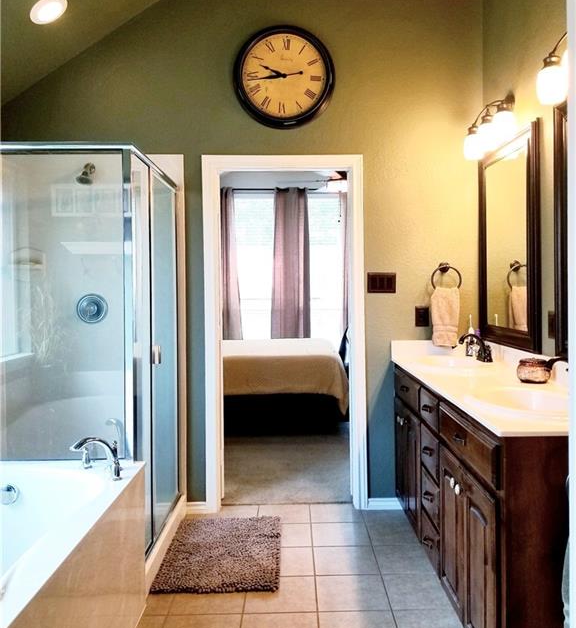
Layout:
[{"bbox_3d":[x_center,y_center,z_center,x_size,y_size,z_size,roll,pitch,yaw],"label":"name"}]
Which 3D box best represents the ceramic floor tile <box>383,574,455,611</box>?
[{"bbox_3d":[0.572,1.211,2.530,0.280,0.010,0.298,-1,2,0],"label":"ceramic floor tile"}]

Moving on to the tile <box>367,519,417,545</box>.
[{"bbox_3d":[0.575,1.187,3.134,0.280,0.010,0.298,-1,2,0],"label":"tile"}]

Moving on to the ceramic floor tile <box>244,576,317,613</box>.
[{"bbox_3d":[-0.025,1.255,2.576,0.303,0.012,0.302,-1,3,0],"label":"ceramic floor tile"}]

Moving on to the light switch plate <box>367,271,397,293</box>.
[{"bbox_3d":[0.556,-0.185,3.411,0.166,0.123,0.010,-1,2,0],"label":"light switch plate"}]

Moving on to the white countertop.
[{"bbox_3d":[0.903,0.259,2.600,0.555,0.125,1.800,-1,3,0],"label":"white countertop"}]

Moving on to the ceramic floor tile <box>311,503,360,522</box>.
[{"bbox_3d":[0.280,1.179,3.437,0.304,0.010,0.298,-1,2,0],"label":"ceramic floor tile"}]

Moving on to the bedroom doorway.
[{"bbox_3d":[-0.021,0.125,3.487,0.961,2.123,0.150,-1,2,0],"label":"bedroom doorway"}]

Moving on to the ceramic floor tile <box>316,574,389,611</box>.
[{"bbox_3d":[0.275,1.218,2.514,0.303,0.010,0.303,-1,2,1],"label":"ceramic floor tile"}]

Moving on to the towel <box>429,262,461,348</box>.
[{"bbox_3d":[0.940,-0.048,3.432,0.185,0.495,0.100,-1,3,0],"label":"towel"}]

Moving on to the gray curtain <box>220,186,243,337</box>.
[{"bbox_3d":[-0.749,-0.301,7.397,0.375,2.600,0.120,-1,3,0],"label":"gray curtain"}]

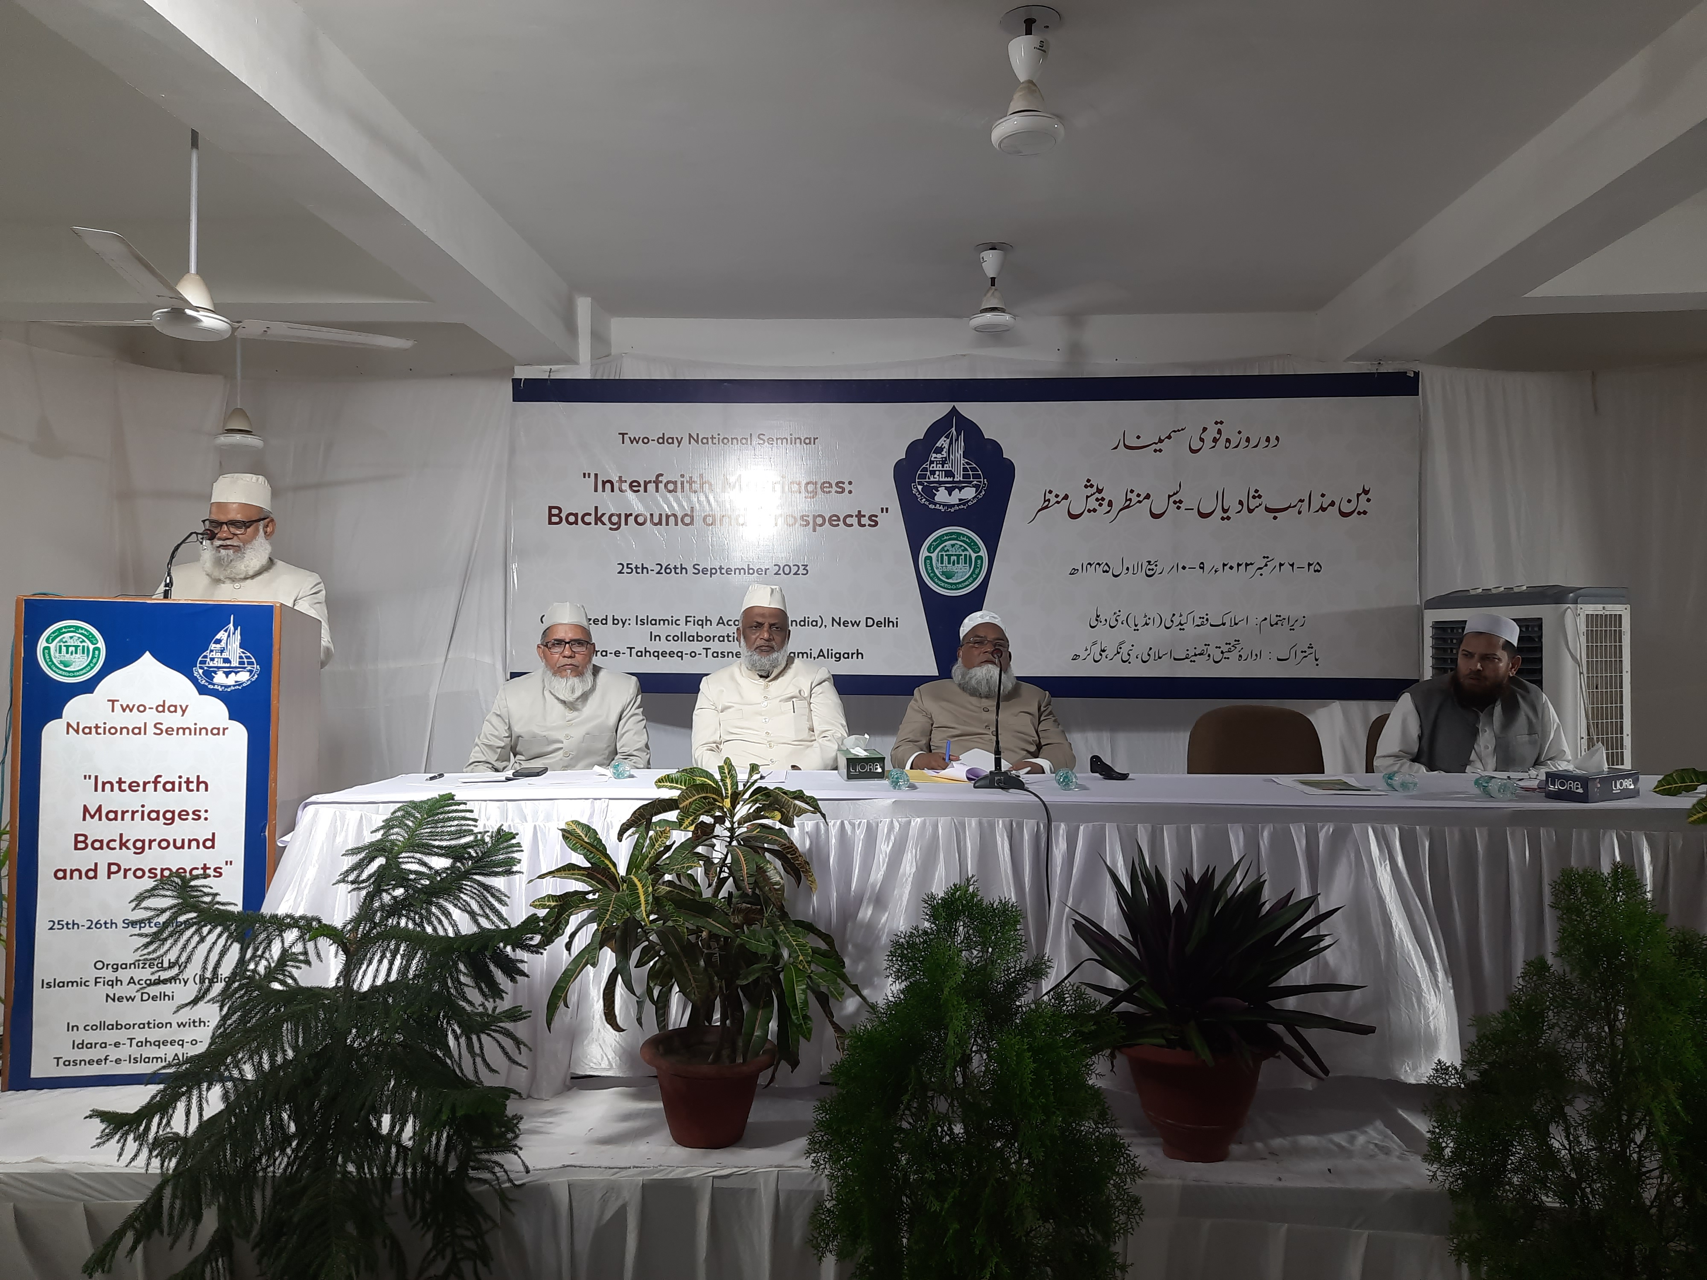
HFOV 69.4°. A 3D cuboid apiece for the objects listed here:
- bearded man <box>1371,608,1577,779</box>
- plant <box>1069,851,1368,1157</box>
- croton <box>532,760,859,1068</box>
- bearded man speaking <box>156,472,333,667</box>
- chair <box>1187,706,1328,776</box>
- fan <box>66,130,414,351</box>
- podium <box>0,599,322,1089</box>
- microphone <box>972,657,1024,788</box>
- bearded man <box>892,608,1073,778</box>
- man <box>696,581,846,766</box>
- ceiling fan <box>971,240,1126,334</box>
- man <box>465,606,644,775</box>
[{"bbox_3d":[1.950,0.536,3.896,0.620,1.250,0.740,0,0,9],"label":"bearded man"},{"bbox_3d":[0.840,0.832,2.818,0.700,0.680,0.660,0,-1,0],"label":"plant"},{"bbox_3d":[-0.356,0.682,2.795,0.740,0.800,0.660,0,0,3],"label":"croton"},{"bbox_3d":[-1.837,0.330,3.737,0.560,1.660,0.420,0,0,-13],"label":"bearded man speaking"},{"bbox_3d":[1.385,0.695,4.075,0.480,0.935,0.550,0,0,3],"label":"chair"},{"bbox_3d":[-1.819,-1.110,3.292,1.100,0.650,1.100,0,-1,0],"label":"fan"},{"bbox_3d":[-1.875,0.530,3.401,0.645,1.255,0.410,0,0,-8],"label":"podium"},{"bbox_3d":[0.417,0.238,3.558,0.150,0.375,0.150,0,0,0],"label":"microphone"},{"bbox_3d":[0.449,0.533,4.151,0.620,1.300,0.780,0,-1,2],"label":"bearded man"},{"bbox_3d":[-0.292,0.485,4.152,0.560,1.390,0.780,0,-1,0],"label":"man"},{"bbox_3d":[0.540,-1.362,4.761,1.150,0.325,1.150,0,0,3],"label":"ceiling fan"},{"bbox_3d":[-1.010,0.511,4.152,0.620,1.330,0.780,0,-1,-3],"label":"man"}]

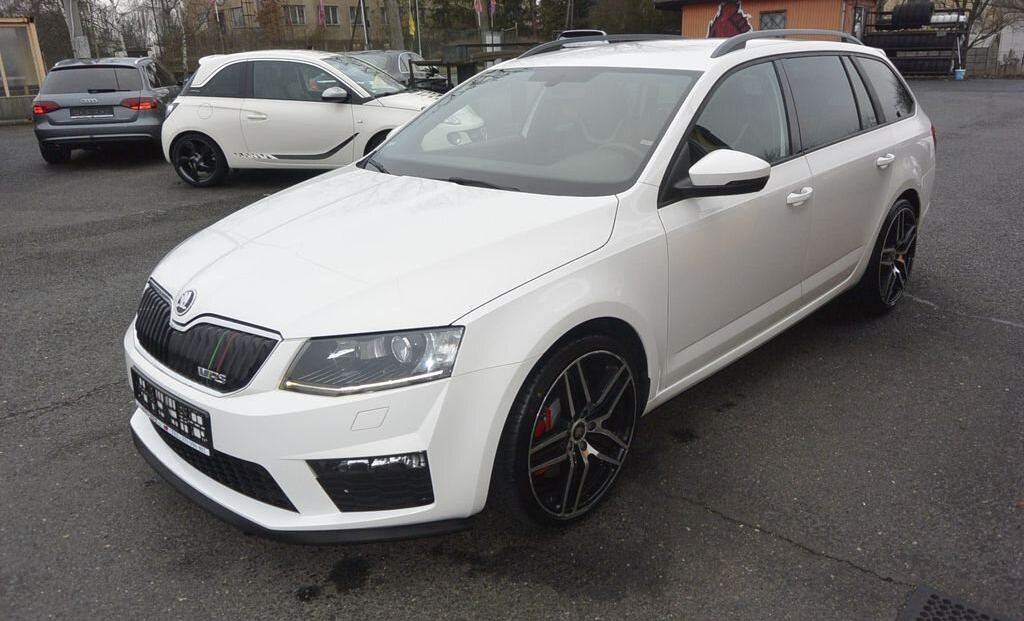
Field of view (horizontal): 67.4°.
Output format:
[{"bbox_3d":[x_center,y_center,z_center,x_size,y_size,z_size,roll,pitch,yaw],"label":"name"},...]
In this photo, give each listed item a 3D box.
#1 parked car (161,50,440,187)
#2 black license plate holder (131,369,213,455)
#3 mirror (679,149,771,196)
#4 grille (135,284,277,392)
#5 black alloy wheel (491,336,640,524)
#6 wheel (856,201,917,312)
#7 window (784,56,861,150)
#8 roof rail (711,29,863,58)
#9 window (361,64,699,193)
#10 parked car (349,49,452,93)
[{"bbox_3d":[-2.177,-2.322,9.065,3.700,1.480,1.740,2,19,9],"label":"parked car"},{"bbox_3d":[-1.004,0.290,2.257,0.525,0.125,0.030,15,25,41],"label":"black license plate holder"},{"bbox_3d":[0.706,-0.461,2.531,0.230,0.160,0.190,15,25,41],"label":"mirror"},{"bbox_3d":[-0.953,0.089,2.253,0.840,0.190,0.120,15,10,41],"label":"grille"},{"bbox_3d":[0.150,0.349,2.374,0.225,0.640,0.640,15,25,41],"label":"black alloy wheel"},{"bbox_3d":[2.009,-0.312,4.212,0.225,0.640,0.640,16,26,42],"label":"wheel"},{"bbox_3d":[1.360,-0.920,3.348,0.632,0.383,0.045,-20,4,-42],"label":"window"},{"bbox_3d":[1.331,-1.226,3.522,0.070,0.100,1.630,15,25,40],"label":"roof rail"},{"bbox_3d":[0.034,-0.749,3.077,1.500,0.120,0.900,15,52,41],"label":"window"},{"bbox_3d":[-2.760,-4.980,17.000,1.830,1.460,4.750,2,19,9],"label":"parked car"}]

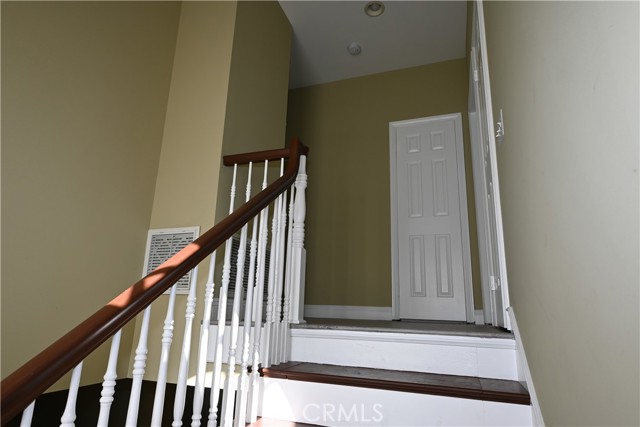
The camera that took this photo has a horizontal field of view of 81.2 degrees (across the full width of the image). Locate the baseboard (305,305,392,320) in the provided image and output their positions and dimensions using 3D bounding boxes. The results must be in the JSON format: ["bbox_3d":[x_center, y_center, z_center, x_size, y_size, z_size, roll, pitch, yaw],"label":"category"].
[{"bbox_3d":[0.261,1.010,3.812,0.952,0.129,0.016,-3,-15,20],"label":"baseboard"}]

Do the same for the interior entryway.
[{"bbox_3d":[1.091,-0.005,3.766,0.745,2.110,0.060,-3,-15,20],"label":"interior entryway"}]

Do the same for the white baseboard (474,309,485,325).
[{"bbox_3d":[1.449,0.939,3.381,0.081,0.126,0.016,-3,-15,20],"label":"white baseboard"}]

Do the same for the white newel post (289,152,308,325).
[{"bbox_3d":[-0.126,0.130,2.304,0.082,1.045,0.082,-3,-15,20],"label":"white newel post"}]

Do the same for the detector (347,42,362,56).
[{"bbox_3d":[0.361,-1.722,3.910,0.142,0.045,0.142,-3,-15,20],"label":"detector"}]

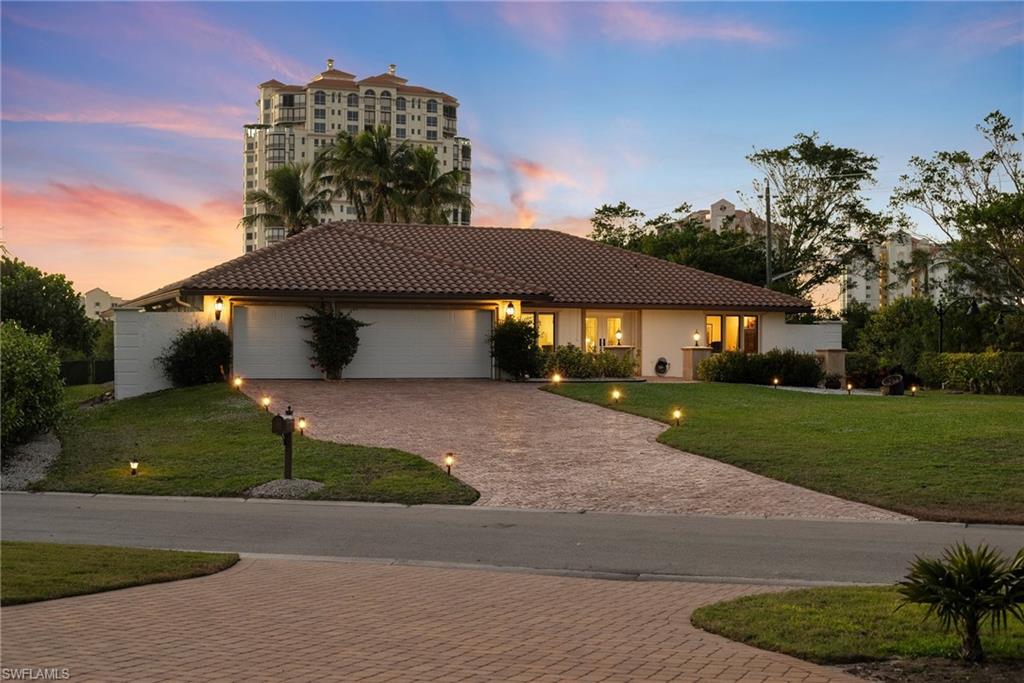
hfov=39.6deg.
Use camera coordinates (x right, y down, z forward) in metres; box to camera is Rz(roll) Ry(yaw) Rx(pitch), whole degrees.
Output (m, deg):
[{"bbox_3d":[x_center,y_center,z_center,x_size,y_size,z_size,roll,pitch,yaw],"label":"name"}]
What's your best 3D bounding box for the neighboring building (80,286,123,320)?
[{"bbox_3d":[-134.659,-4.782,470.114,17.000,26.780,16.000,0,-1,-22],"label":"neighboring building"}]

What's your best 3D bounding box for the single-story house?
[{"bbox_3d":[-1.816,-1.458,52.791,25.000,6.100,17.000,0,-1,-22],"label":"single-story house"}]

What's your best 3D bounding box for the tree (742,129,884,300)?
[{"bbox_3d":[17.015,-4.965,80.078,8.000,13.780,7.500,0,-1,0],"label":"tree"}]

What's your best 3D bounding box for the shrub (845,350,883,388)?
[{"bbox_3d":[12.357,0.984,49.991,1.350,1.340,1.250,0,-1,0],"label":"shrub"}]

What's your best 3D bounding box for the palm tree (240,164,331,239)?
[{"bbox_3d":[-13.001,-4.183,82.067,5.300,12.270,5.300,0,-1,0],"label":"palm tree"}]

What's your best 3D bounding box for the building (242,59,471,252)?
[{"bbox_3d":[-38.888,-31.970,358.485,51.000,78.010,28.000,0,-1,-22],"label":"building"}]

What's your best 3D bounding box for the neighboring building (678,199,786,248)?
[{"bbox_3d":[68.989,-18.240,445.300,36.000,53.000,24.000,0,-1,-22],"label":"neighboring building"}]

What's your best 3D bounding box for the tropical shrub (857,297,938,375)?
[{"bbox_3d":[15.178,-0.092,56.007,3.200,3.360,3.000,0,-1,0],"label":"tropical shrub"}]

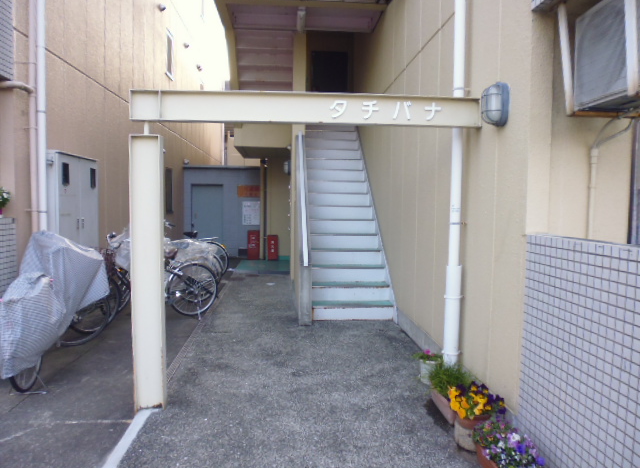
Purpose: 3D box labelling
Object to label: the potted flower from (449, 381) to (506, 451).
[{"bbox_3d":[0.934,1.087,2.687,0.310,0.360,0.280,0,4,-5],"label":"potted flower"}]

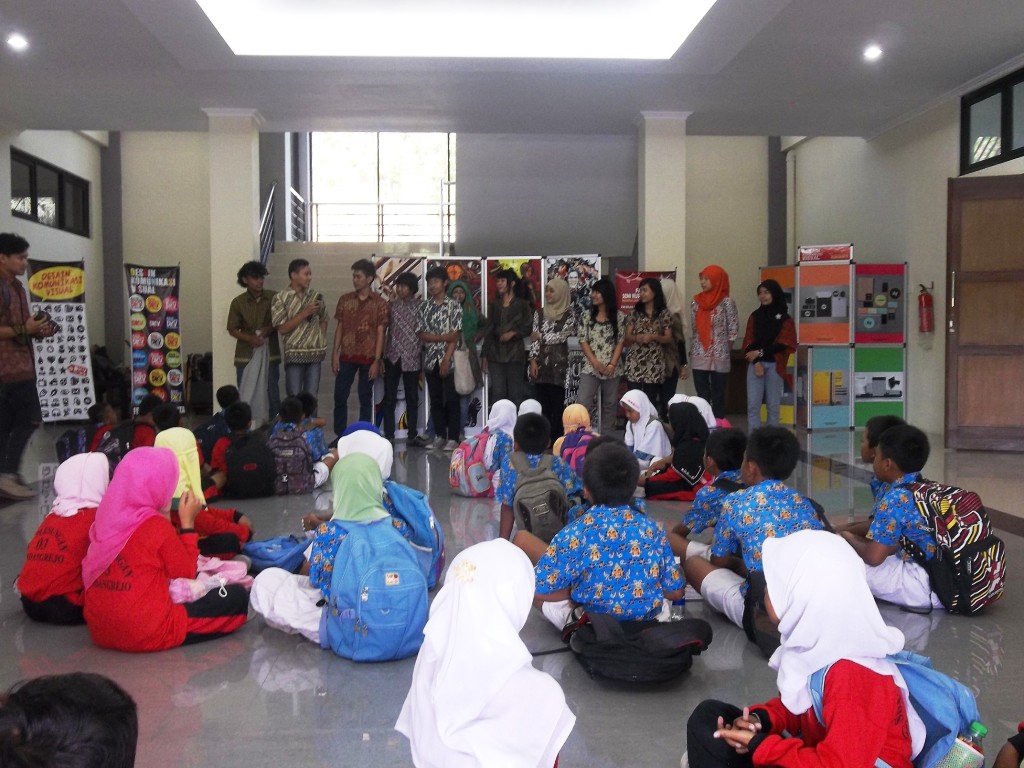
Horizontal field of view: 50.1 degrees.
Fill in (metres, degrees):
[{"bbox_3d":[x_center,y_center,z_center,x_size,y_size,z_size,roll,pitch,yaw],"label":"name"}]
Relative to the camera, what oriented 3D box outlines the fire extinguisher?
[{"bbox_3d":[4.385,-0.802,11.580,0.170,0.510,0.160,0,2,-3],"label":"fire extinguisher"}]

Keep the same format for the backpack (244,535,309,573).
[{"bbox_3d":[-1.013,0.702,4.747,0.280,0.140,0.350,0,2,14],"label":"backpack"}]

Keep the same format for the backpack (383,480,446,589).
[{"bbox_3d":[-0.405,0.600,4.365,0.180,0.410,0.280,-13,-4,28],"label":"backpack"}]

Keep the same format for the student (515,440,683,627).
[{"bbox_3d":[0.316,0.489,3.739,0.550,0.635,0.620,0,2,-3],"label":"student"}]

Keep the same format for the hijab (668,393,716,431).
[{"bbox_3d":[1.336,0.218,8.100,0.340,0.330,0.300,-1,2,-9],"label":"hijab"}]

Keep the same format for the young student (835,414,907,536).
[{"bbox_3d":[1.459,0.451,4.418,0.570,0.660,0.450,1,2,26],"label":"young student"}]

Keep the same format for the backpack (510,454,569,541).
[{"bbox_3d":[0.121,0.521,4.980,0.280,0.440,0.190,0,2,-4],"label":"backpack"}]

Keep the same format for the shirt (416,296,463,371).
[{"bbox_3d":[-0.686,-0.475,10.290,0.460,0.700,0.270,0,2,7],"label":"shirt"}]

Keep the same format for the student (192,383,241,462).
[{"bbox_3d":[-2.262,0.339,8.350,0.500,0.650,0.600,1,2,23],"label":"student"}]

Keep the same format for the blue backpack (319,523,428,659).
[{"bbox_3d":[-0.437,0.647,3.480,0.310,0.440,0.210,-1,2,-22],"label":"blue backpack"}]

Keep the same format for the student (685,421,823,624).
[{"bbox_3d":[0.873,0.474,3.880,0.480,0.670,0.540,-1,2,-25],"label":"student"}]

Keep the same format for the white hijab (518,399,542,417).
[{"bbox_3d":[0.129,0.258,7.614,0.230,0.300,0.250,-1,2,-9],"label":"white hijab"}]

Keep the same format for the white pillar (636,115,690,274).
[{"bbox_3d":[1.398,-0.971,10.382,0.460,3.070,0.460,0,2,-4],"label":"white pillar"}]

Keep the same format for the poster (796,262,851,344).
[{"bbox_3d":[3.344,-0.864,11.750,0.600,0.870,0.030,1,2,23],"label":"poster"}]

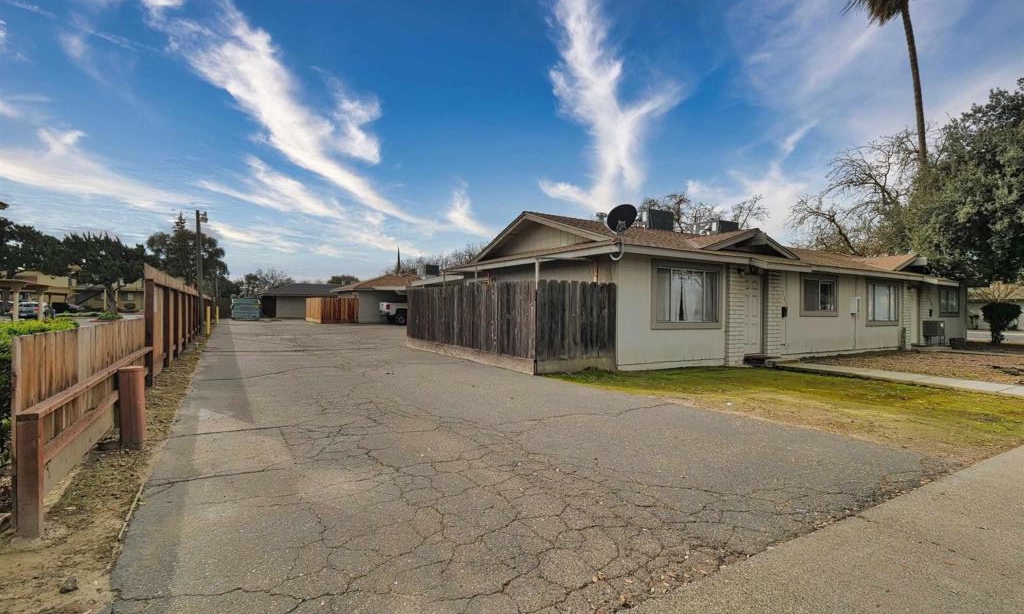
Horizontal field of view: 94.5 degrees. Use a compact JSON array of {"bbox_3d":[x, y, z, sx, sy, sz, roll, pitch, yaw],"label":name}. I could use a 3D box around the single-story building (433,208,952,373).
[{"bbox_3d":[8.851,-0.463,17.304,20.800,3.800,8.200,1,0,-32],"label":"single-story building"}]

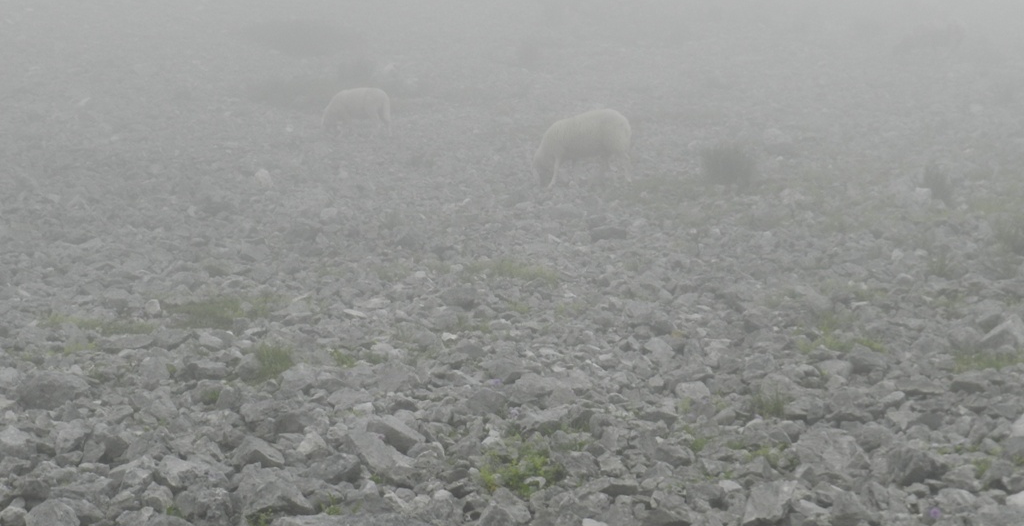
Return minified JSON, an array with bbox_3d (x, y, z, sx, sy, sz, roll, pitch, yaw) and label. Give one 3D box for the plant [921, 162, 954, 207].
[{"bbox_3d":[3.407,-0.628,18.000,0.280,0.360,0.270,0,3,0],"label":"plant"}]

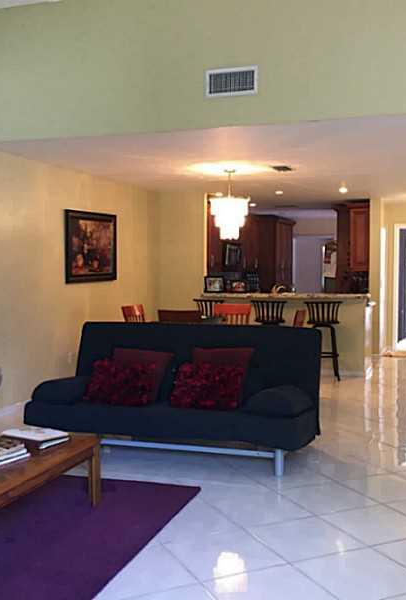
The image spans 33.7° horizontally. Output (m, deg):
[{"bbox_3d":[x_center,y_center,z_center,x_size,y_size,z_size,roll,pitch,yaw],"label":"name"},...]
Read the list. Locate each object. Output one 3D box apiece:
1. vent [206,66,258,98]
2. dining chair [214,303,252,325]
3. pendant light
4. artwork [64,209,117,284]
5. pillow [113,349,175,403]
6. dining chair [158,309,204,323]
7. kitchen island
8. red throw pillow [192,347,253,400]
[{"bbox_3d":[0.210,-1.619,4.971,0.410,0.205,0.030,1,3,18],"label":"vent"},{"bbox_3d":[0.281,0.535,7.708,0.460,0.950,0.520,1,3,18],"label":"dining chair"},{"bbox_3d":[0.294,-1.025,7.175,0.440,0.763,0.440,0,3,0],"label":"pendant light"},{"bbox_3d":[-1.253,-0.603,7.681,0.040,0.785,1.240,1,3,18],"label":"artwork"},{"bbox_3d":[-0.507,0.567,5.102,0.460,0.450,0.150,1,-32,18],"label":"pillow"},{"bbox_3d":[-0.208,0.571,6.985,0.470,0.950,0.520,1,3,23],"label":"dining chair"},{"bbox_3d":[1.096,0.416,9.005,2.270,1.060,0.650,1,3,18],"label":"kitchen island"},{"bbox_3d":[0.120,0.543,4.927,0.460,0.450,0.150,1,-30,18],"label":"red throw pillow"}]

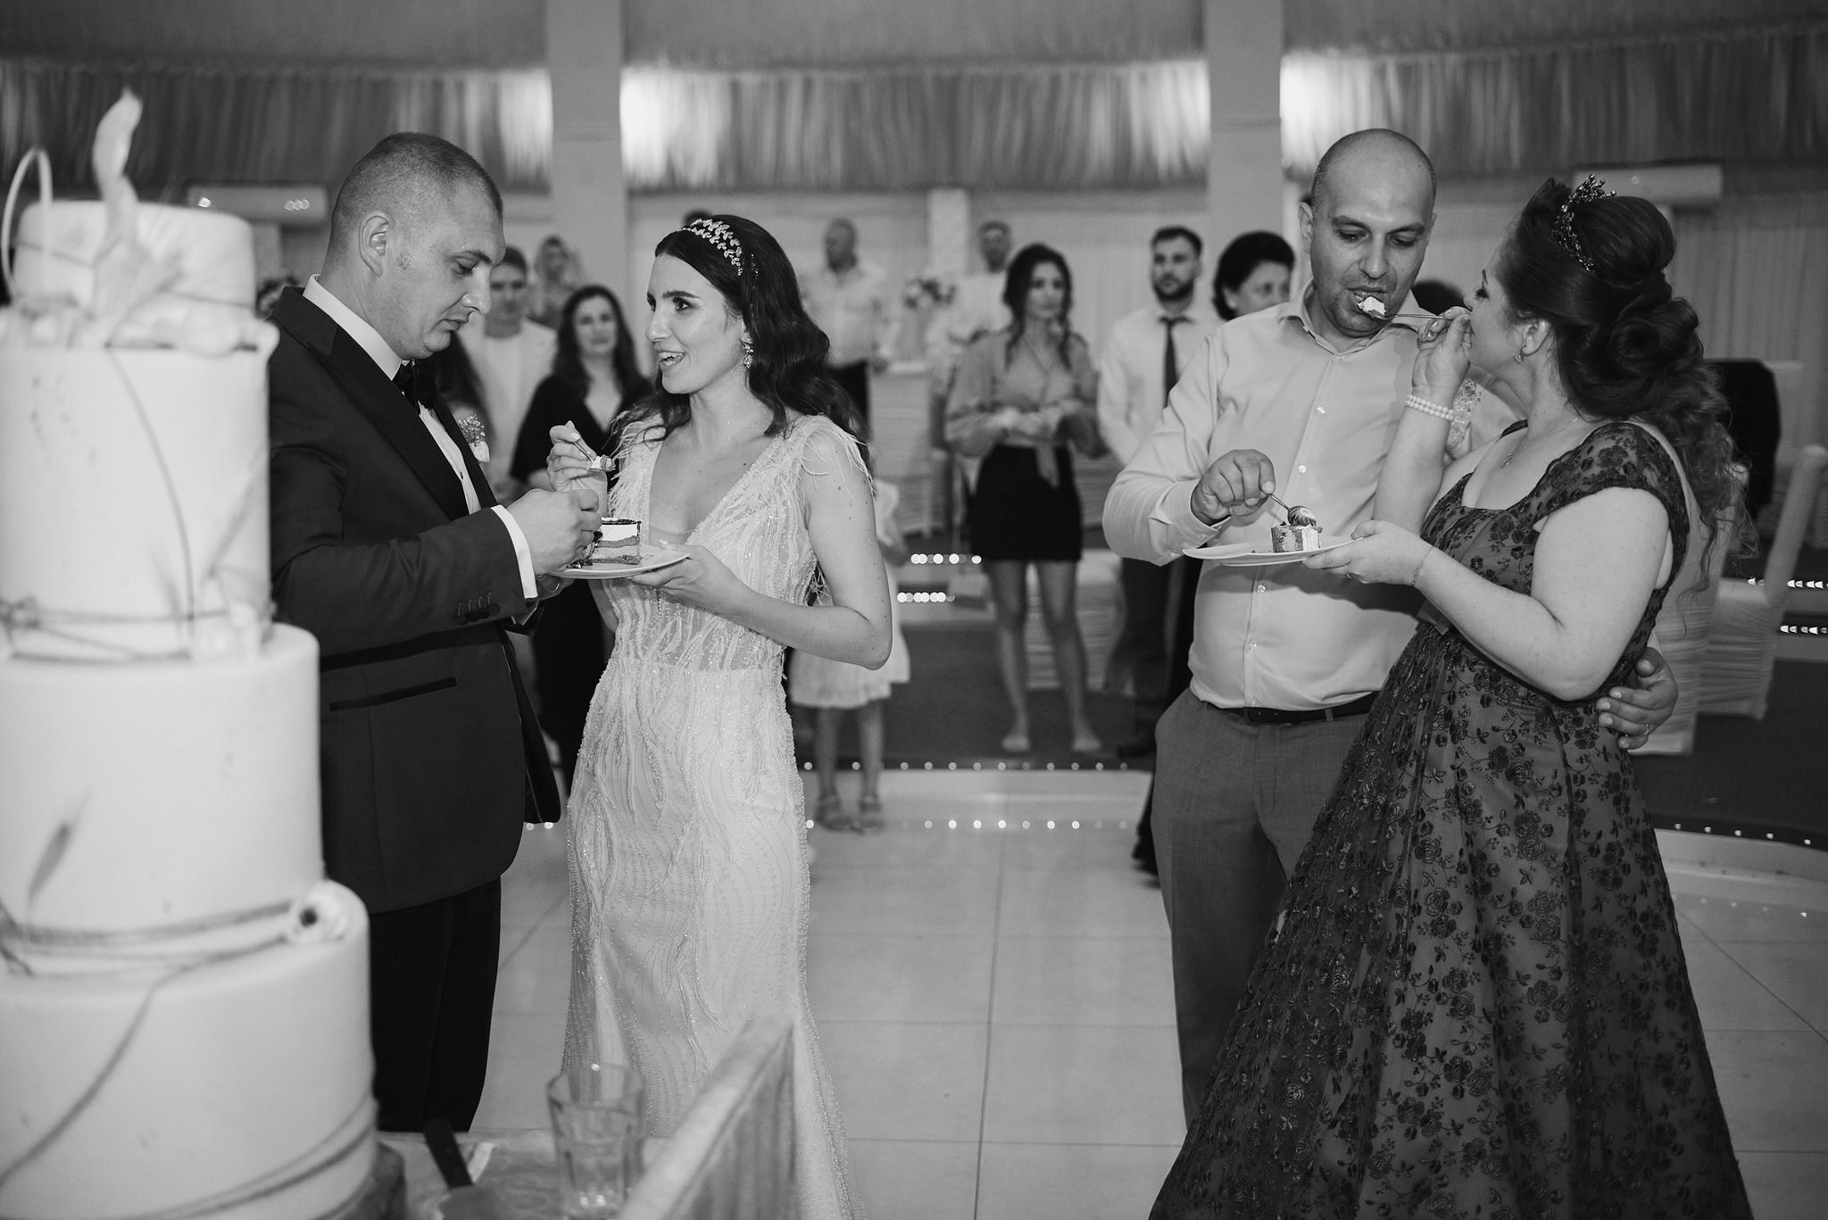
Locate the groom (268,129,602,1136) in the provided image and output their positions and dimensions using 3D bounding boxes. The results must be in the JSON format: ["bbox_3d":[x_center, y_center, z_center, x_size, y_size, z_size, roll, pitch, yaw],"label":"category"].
[{"bbox_3d":[-0.591,0.303,2.185,0.480,1.729,0.540,1,8,8],"label":"groom"}]

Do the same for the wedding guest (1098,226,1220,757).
[{"bbox_3d":[0.890,-0.404,6.106,0.530,1.781,0.300,1,8,11],"label":"wedding guest"}]

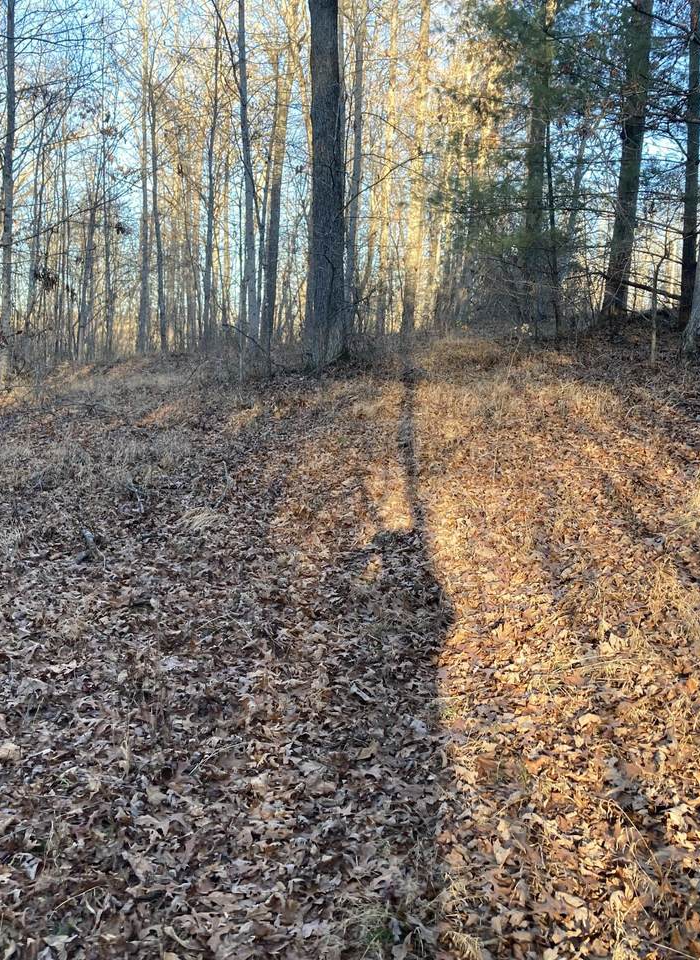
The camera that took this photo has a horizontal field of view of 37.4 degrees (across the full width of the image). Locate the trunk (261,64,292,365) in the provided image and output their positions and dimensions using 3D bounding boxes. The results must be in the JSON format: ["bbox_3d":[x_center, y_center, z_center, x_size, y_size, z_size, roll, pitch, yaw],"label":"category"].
[{"bbox_3d":[-1.252,-4.505,17.725,0.270,5.040,0.250,5,6,0],"label":"trunk"}]

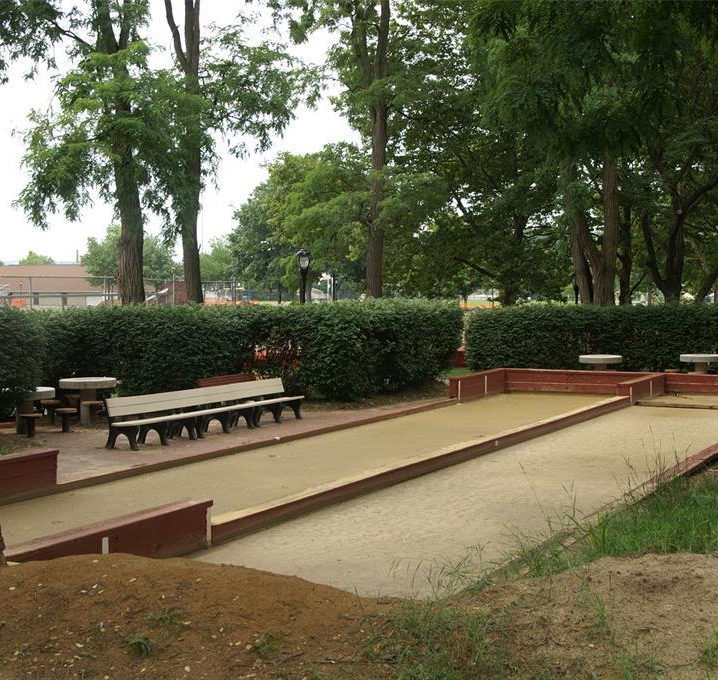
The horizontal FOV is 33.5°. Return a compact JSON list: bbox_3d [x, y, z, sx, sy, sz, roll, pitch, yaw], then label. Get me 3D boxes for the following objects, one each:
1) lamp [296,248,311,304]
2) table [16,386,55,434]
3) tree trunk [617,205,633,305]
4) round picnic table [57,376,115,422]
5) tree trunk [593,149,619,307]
[{"bbox_3d":[-1.668,-0.980,36.583,0.450,3.643,0.450,-1,3,-3],"label":"lamp"},{"bbox_3d":[-5.738,1.248,20.618,1.030,0.770,1.030,-1,3,-16],"label":"table"},{"bbox_3d":[9.162,-2.056,41.119,0.500,5.207,0.500,0,3,13],"label":"tree trunk"},{"bbox_3d":[-4.858,1.112,21.418,1.030,0.790,1.030,-1,3,-13],"label":"round picnic table"},{"bbox_3d":[7.286,-2.334,35.145,0.700,6.339,0.650,0,3,12],"label":"tree trunk"}]

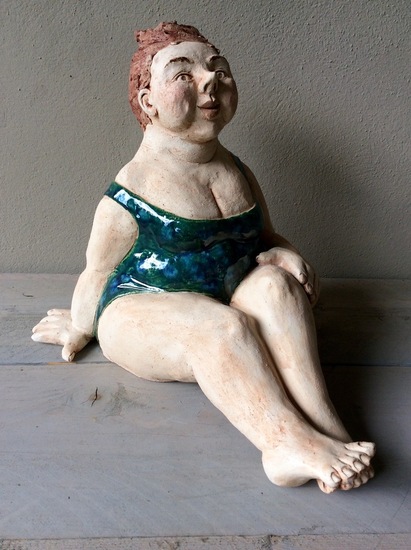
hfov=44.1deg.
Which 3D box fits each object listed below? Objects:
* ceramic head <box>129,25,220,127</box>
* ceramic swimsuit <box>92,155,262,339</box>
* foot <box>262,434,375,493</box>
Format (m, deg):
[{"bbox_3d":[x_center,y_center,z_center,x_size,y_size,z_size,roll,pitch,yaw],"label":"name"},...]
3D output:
[{"bbox_3d":[-0.016,-0.152,0.402,0.082,0.096,0.088,-17,21,-31],"label":"ceramic head"},{"bbox_3d":[-0.021,-0.015,0.493,0.152,0.188,0.130,-21,37,-36],"label":"ceramic swimsuit"},{"bbox_3d":[0.089,0.139,0.397,0.086,0.046,0.042,8,30,10],"label":"foot"}]

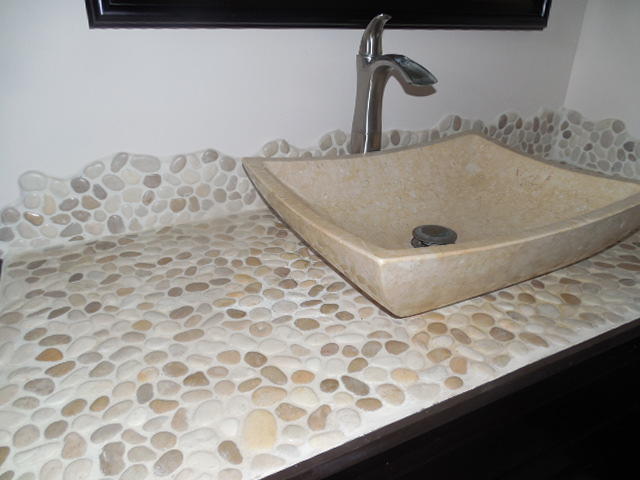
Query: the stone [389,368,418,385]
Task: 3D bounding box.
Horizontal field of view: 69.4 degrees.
[{"bbox_3d":[0.088,0.143,0.479,0.027,0.010,0.019,11,28,21],"label":"stone"}]

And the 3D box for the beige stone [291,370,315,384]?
[{"bbox_3d":[-0.017,0.144,0.475,0.024,0.010,0.020,5,27,9],"label":"beige stone"}]

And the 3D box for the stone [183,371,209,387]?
[{"bbox_3d":[-0.126,0.147,0.470,0.021,0.010,0.024,-16,31,-30],"label":"stone"}]

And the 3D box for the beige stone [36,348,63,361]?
[{"bbox_3d":[-0.291,0.129,0.505,0.032,0.010,0.019,5,27,10],"label":"beige stone"}]

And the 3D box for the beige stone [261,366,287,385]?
[{"bbox_3d":[-0.046,0.142,0.479,0.015,0.010,0.034,-23,34,-38],"label":"beige stone"}]

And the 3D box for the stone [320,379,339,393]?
[{"bbox_3d":[0.010,0.149,0.465,0.019,0.010,0.018,-10,28,-19],"label":"stone"}]

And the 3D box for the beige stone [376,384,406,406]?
[{"bbox_3d":[0.071,0.154,0.456,0.029,0.010,0.023,19,32,33],"label":"beige stone"}]

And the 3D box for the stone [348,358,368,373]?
[{"bbox_3d":[0.039,0.136,0.493,0.026,0.010,0.017,-9,28,-17],"label":"stone"}]

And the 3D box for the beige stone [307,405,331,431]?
[{"bbox_3d":[-0.001,0.167,0.429,0.018,0.010,0.031,7,27,13],"label":"beige stone"}]

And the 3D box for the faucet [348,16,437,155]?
[{"bbox_3d":[0.114,-0.195,0.782,0.058,0.335,0.182,-12,29,-24],"label":"faucet"}]

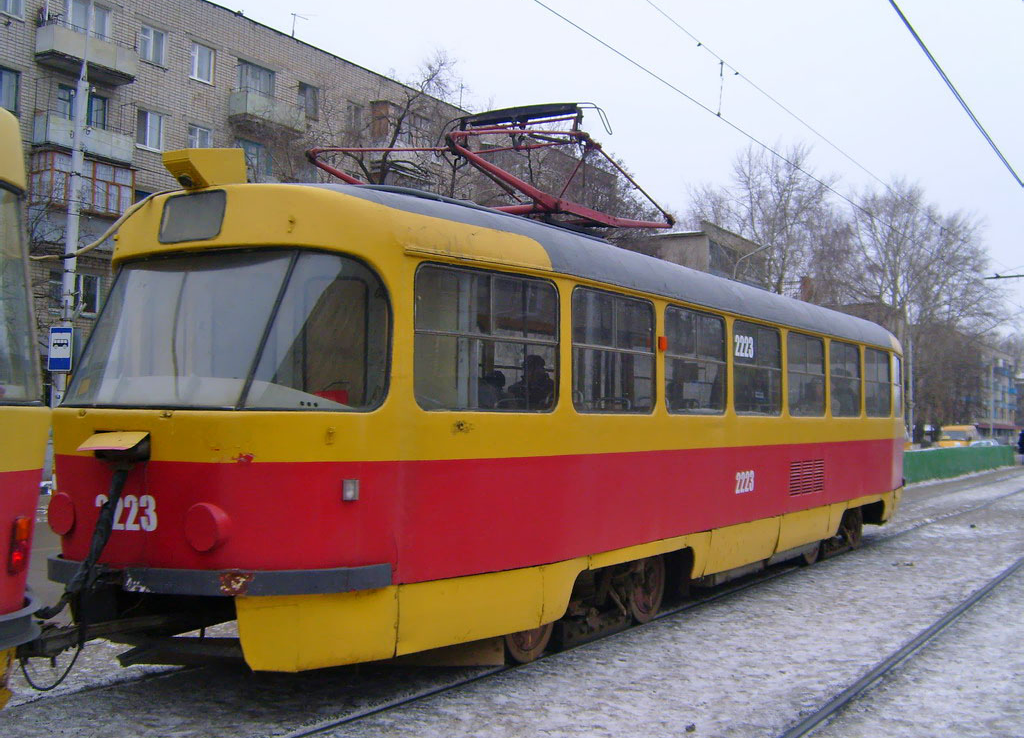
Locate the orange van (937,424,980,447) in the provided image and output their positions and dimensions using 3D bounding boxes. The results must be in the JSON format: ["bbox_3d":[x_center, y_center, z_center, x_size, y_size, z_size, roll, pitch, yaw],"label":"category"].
[{"bbox_3d":[26.119,4.431,60.500,1.970,2.200,5.300,-1,-3,34],"label":"orange van"}]

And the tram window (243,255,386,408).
[{"bbox_3d":[-1.013,-0.199,5.383,0.825,0.834,0.180,2,-3,-24],"label":"tram window"}]

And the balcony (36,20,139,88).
[{"bbox_3d":[-12.884,-9.610,31.487,0.870,1.070,2.850,-1,-3,34],"label":"balcony"}]

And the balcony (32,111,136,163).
[{"bbox_3d":[-12.931,-6.858,31.369,0.870,1.040,2.850,-1,-3,34],"label":"balcony"}]

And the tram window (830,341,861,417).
[{"bbox_3d":[3.980,0.149,12.407,0.070,0.889,1.285,-1,-3,34],"label":"tram window"}]

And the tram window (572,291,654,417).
[{"bbox_3d":[0.752,-0.110,7.652,0.070,0.889,1.285,-1,-3,34],"label":"tram window"}]

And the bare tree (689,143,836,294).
[{"bbox_3d":[14.810,-4.237,60.304,7.600,17.646,8.000,-1,-3,34],"label":"bare tree"}]

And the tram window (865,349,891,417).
[{"bbox_3d":[4.787,0.214,13.596,0.070,0.889,1.285,-1,-3,34],"label":"tram window"}]

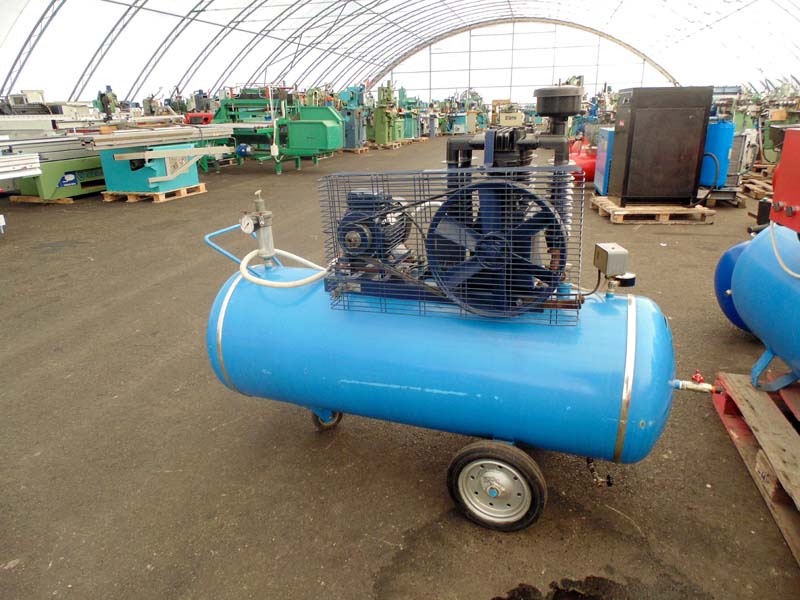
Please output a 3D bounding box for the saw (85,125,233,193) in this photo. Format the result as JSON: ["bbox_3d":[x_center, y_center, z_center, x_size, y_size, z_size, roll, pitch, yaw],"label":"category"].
[{"bbox_3d":[-3.867,-2.242,8.073,1.150,0.920,2.600,9,24,23],"label":"saw"}]

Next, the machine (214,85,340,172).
[{"bbox_3d":[-2.728,-3.991,11.742,2.700,1.740,1.600,7,23,19],"label":"machine"}]

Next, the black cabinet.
[{"bbox_3d":[3.197,-1.913,6.389,0.920,1.370,0.700,1,22,3],"label":"black cabinet"}]

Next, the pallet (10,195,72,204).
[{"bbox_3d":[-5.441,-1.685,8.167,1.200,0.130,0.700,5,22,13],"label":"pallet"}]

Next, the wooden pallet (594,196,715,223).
[{"bbox_3d":[3.186,-1.144,6.508,1.200,0.147,0.900,1,22,4],"label":"wooden pallet"}]

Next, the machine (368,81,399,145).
[{"bbox_3d":[-0.533,-6.114,16.505,0.750,1.870,0.750,7,23,19],"label":"machine"}]

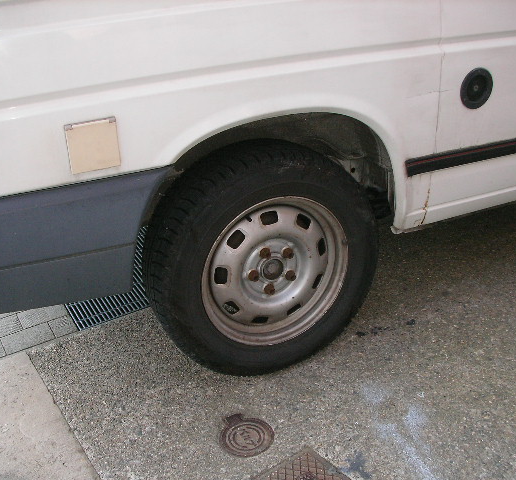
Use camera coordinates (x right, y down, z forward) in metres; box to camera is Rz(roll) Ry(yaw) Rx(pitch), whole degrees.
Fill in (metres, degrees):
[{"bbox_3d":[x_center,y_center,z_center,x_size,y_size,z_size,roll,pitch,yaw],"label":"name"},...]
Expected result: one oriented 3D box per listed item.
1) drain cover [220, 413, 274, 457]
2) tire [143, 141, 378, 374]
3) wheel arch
[{"bbox_3d":[-0.031,0.480,1.725,0.138,0.020,0.158,-13,27,-22],"label":"drain cover"},{"bbox_3d":[0.018,0.056,1.888,0.640,0.640,0.205,-13,27,-22],"label":"tire"},{"bbox_3d":[0.000,-0.157,1.773,0.710,0.370,0.250,-13,27,-22],"label":"wheel arch"}]

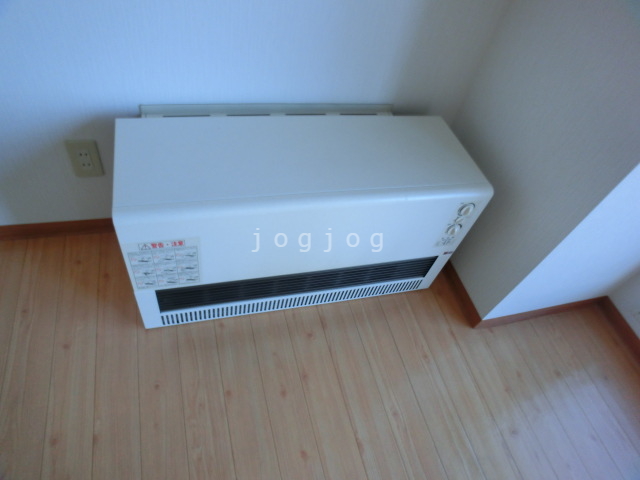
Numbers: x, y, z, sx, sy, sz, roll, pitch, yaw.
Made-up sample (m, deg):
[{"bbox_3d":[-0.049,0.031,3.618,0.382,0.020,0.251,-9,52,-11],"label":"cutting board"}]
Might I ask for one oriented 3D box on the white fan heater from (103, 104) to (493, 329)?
[{"bbox_3d":[-0.055,-0.069,1.143,0.906,0.460,0.336,-6,51,-18],"label":"white fan heater"}]

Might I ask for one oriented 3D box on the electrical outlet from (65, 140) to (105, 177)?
[{"bbox_3d":[-0.606,-0.212,1.006,0.071,0.120,0.010,-6,54,-18],"label":"electrical outlet"}]

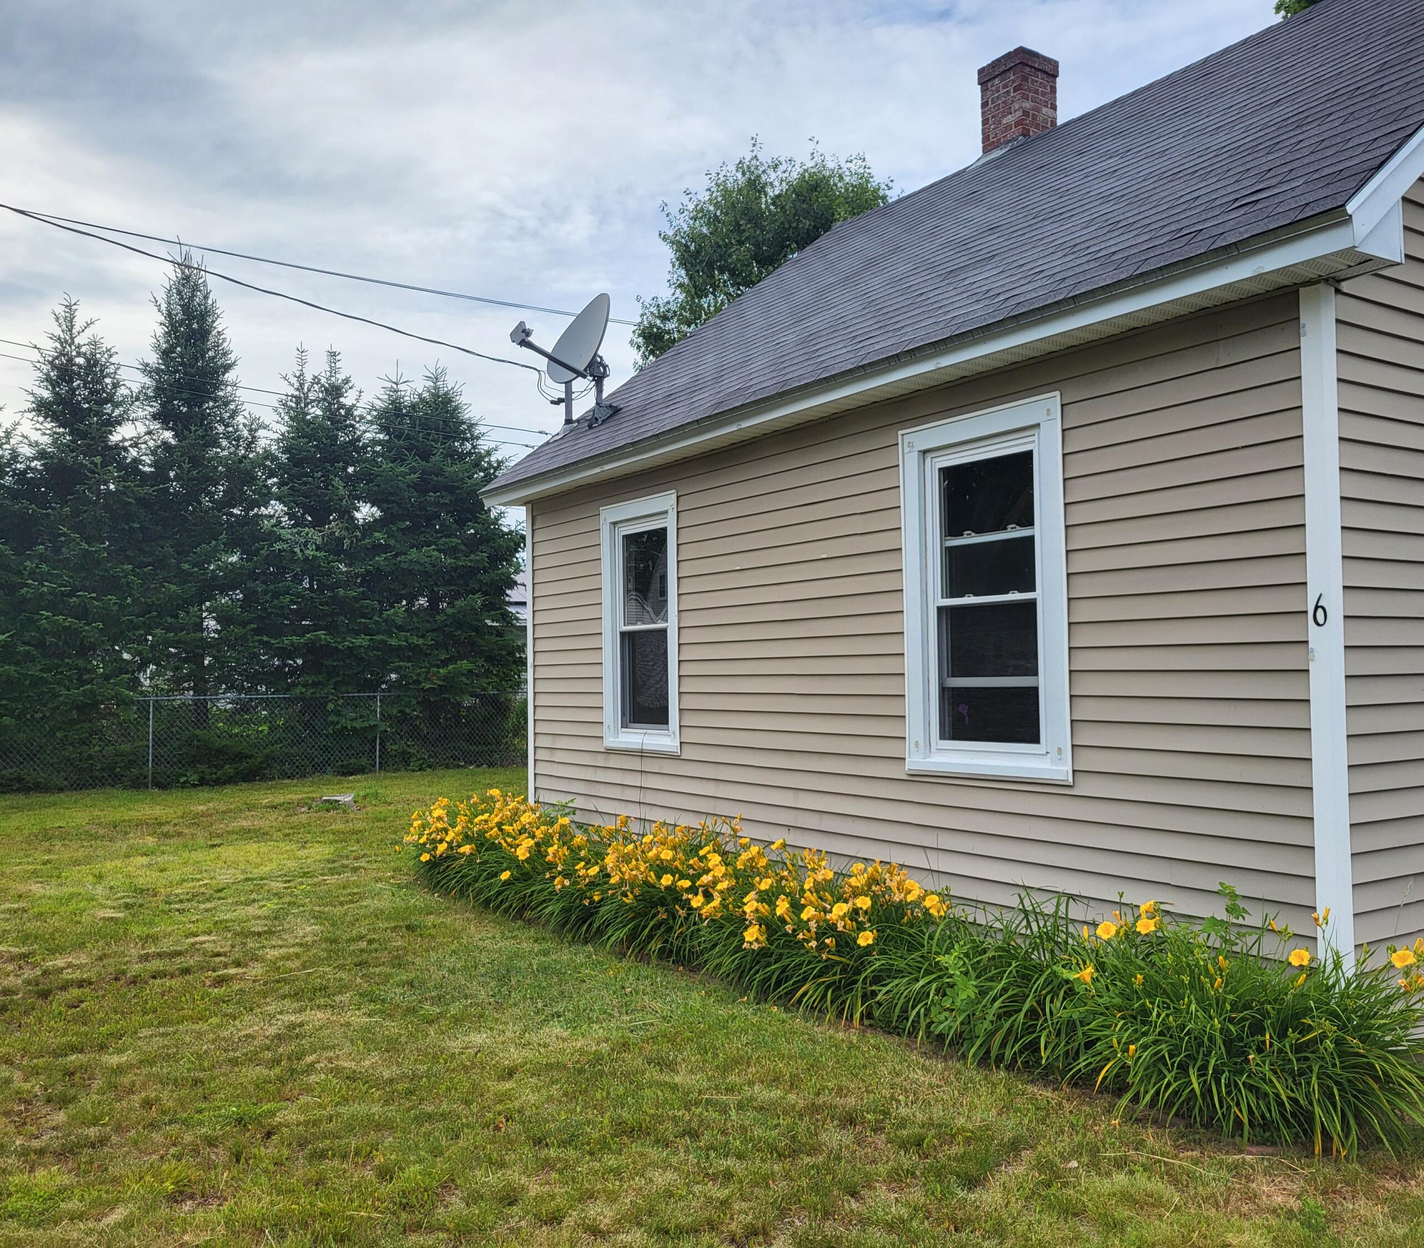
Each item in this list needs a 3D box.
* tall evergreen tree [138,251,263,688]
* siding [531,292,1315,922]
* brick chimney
[{"bbox_3d":[-7.550,-1.740,18.400,2.300,7.500,2.300,1,-3,-34],"label":"tall evergreen tree"},{"bbox_3d":[0.402,0.257,6.840,0.150,2.600,6.100,1,-3,-34],"label":"siding"},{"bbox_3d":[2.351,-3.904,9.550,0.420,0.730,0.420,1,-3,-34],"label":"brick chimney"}]

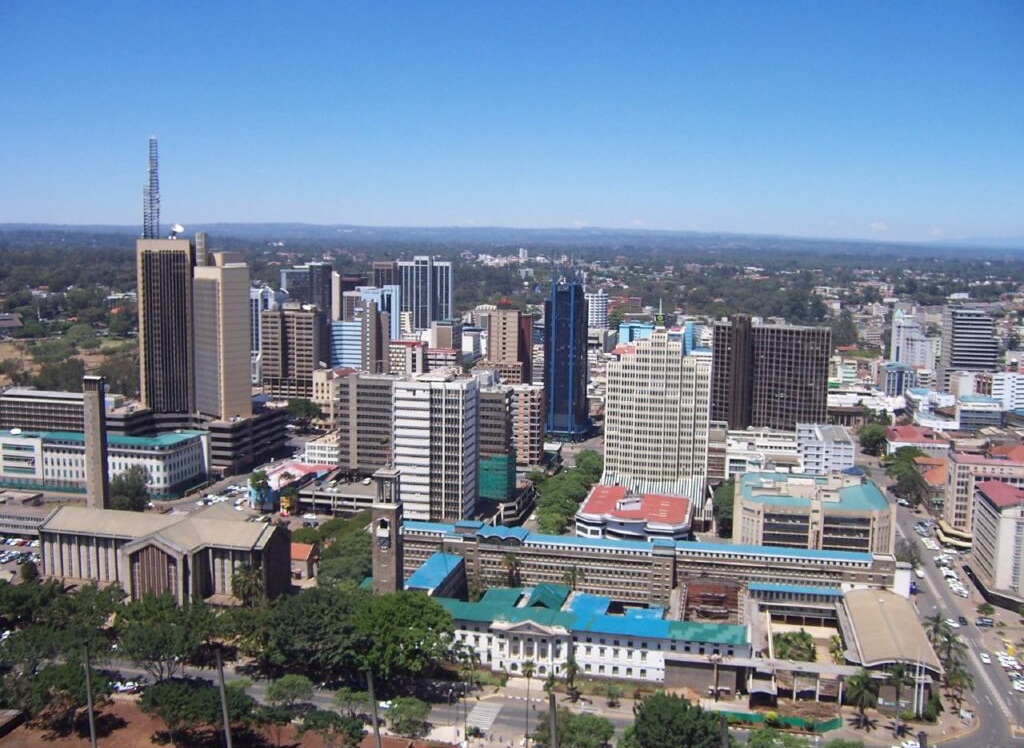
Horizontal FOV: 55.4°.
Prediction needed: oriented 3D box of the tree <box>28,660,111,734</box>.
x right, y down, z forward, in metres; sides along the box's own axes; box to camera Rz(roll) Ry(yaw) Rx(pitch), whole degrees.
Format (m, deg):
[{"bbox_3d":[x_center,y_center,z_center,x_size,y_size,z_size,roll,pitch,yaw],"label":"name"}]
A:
[{"bbox_3d":[-96.969,72.519,214.831,17.500,12.500,15.000,1,7,0],"label":"tree"}]

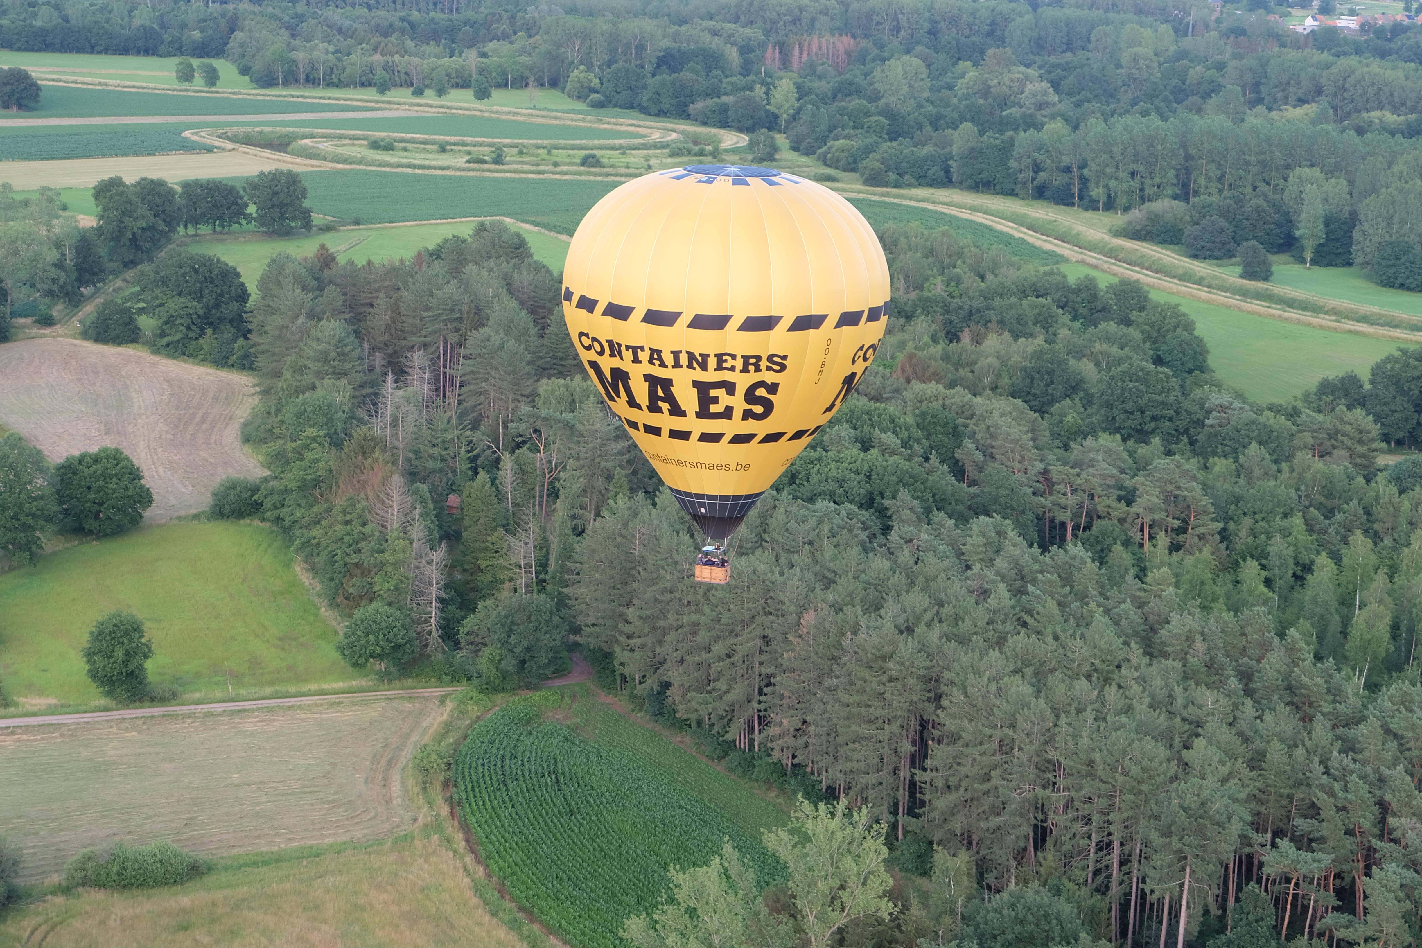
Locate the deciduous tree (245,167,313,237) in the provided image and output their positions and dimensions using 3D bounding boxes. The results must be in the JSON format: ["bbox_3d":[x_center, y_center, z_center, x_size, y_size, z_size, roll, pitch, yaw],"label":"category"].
[{"bbox_3d":[-120.228,-75.610,713.360,18.600,17.800,17.800,-1,13,-9],"label":"deciduous tree"}]

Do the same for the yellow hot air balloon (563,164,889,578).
[{"bbox_3d":[0.824,-5.793,156.848,19.800,25.600,19.800,1,13,0],"label":"yellow hot air balloon"}]

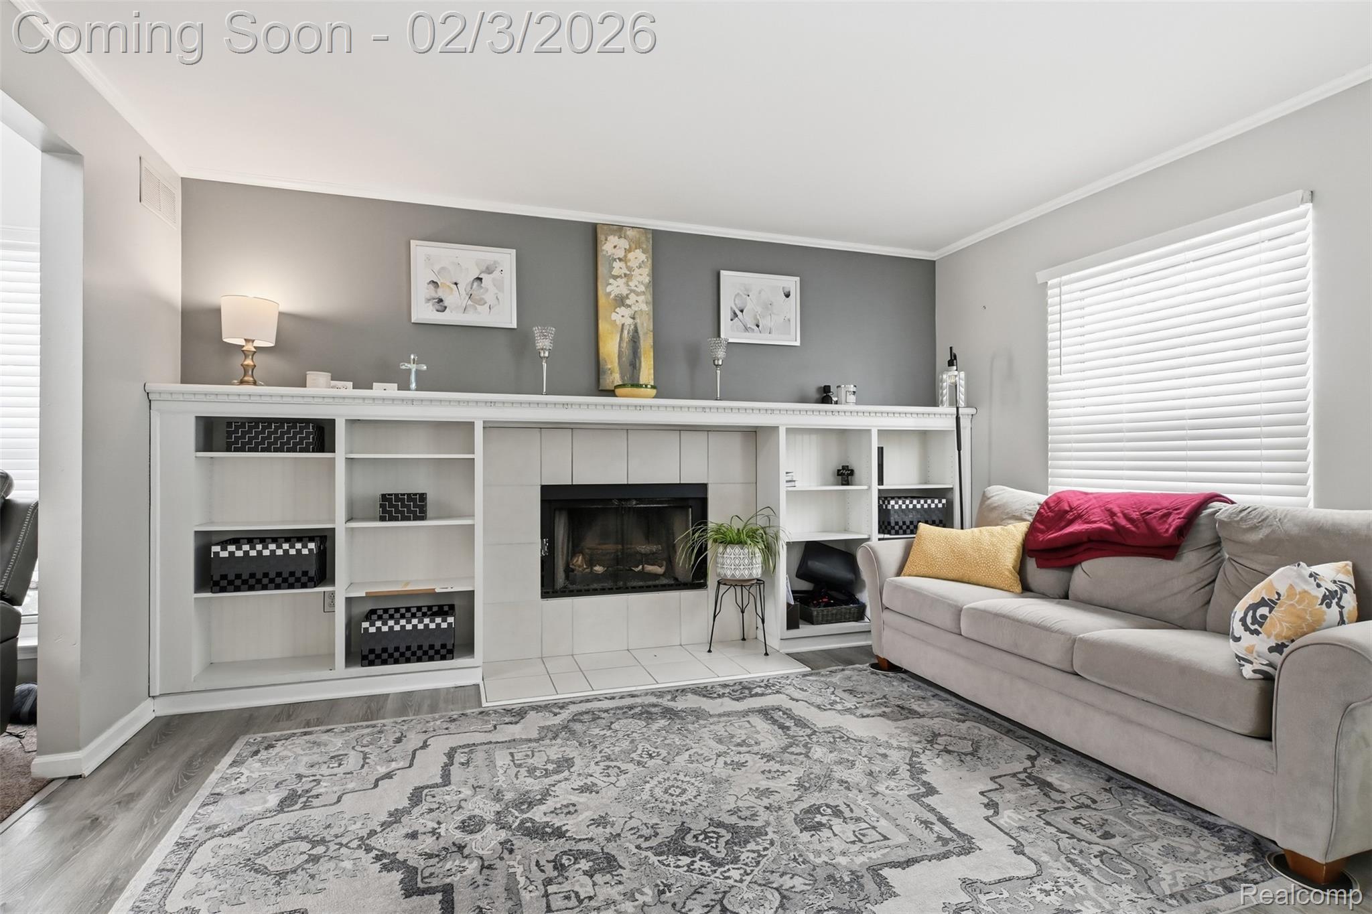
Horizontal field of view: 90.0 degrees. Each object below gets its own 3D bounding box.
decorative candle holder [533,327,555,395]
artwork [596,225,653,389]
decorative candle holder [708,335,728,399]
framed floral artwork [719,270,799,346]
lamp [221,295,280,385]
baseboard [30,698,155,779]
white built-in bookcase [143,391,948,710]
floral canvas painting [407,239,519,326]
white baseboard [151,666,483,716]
[{"bbox_3d":[-0.722,-0.479,3.516,0.110,0.367,0.110,0,0,-18],"label":"decorative candle holder"},{"bbox_3d":[-0.333,-0.822,3.816,0.307,0.907,0.032,0,0,-18],"label":"artwork"},{"bbox_3d":[0.178,-0.476,3.809,0.110,0.364,0.110,0,0,0],"label":"decorative candle holder"},{"bbox_3d":[0.442,-0.877,4.076,0.511,0.415,0.022,0,0,-18],"label":"framed floral artwork"},{"bbox_3d":[-1.969,-0.497,3.100,0.224,0.399,0.224,0,0,-18],"label":"lamp"},{"bbox_3d":[-2.191,1.043,2.572,0.157,0.088,0.585,0,0,-18],"label":"baseboard"},{"bbox_3d":[-0.296,0.399,3.646,4.175,1.385,0.370,0,0,-18],"label":"white built-in bookcase"},{"bbox_3d":[-1.145,-0.887,3.559,0.517,0.420,0.022,0,0,-18],"label":"floral canvas painting"},{"bbox_3d":[-1.603,1.045,3.080,1.304,0.088,0.018,0,0,-18],"label":"white baseboard"}]

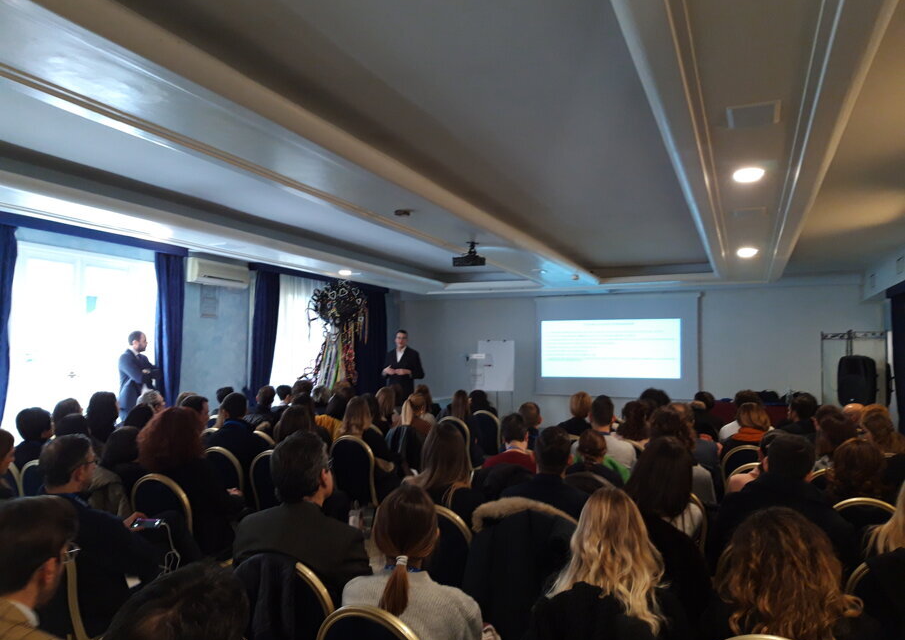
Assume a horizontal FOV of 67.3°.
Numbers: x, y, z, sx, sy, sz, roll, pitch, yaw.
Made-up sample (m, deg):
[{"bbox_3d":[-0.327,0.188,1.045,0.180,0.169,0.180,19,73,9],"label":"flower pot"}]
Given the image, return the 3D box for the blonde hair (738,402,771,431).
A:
[{"bbox_3d":[2.193,0.707,4.950,0.230,0.220,0.230,-1,-3,15],"label":"blonde hair"}]

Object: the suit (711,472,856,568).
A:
[{"bbox_3d":[1.230,0.882,2.543,0.520,0.640,0.340,-1,-4,20],"label":"suit"}]

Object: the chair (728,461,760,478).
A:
[{"bbox_3d":[1.893,1.290,4.148,0.420,0.910,0.540,-1,-4,21],"label":"chair"}]

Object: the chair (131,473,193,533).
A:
[{"bbox_3d":[-1.444,1.252,3.695,0.420,0.910,0.540,-1,-3,17],"label":"chair"}]

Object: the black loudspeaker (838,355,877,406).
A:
[{"bbox_3d":[5.298,0.799,8.900,0.370,0.670,0.390,3,-4,-35],"label":"black loudspeaker"}]

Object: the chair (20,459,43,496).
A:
[{"bbox_3d":[-2.300,1.276,4.161,0.420,0.910,0.540,-1,-3,18],"label":"chair"}]

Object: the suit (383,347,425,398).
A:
[{"bbox_3d":[-0.707,0.786,9.800,0.540,0.800,0.360,0,-3,11],"label":"suit"}]

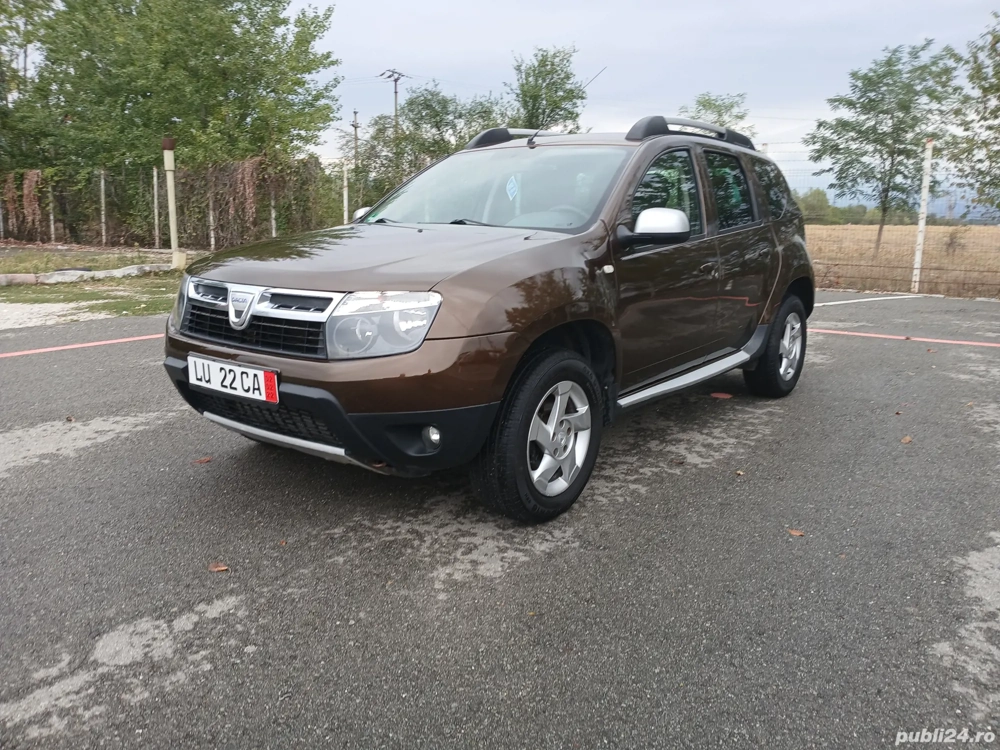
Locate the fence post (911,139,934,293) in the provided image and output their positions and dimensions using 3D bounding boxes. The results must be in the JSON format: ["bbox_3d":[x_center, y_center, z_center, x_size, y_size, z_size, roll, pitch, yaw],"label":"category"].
[{"bbox_3d":[6.742,-2.509,11.983,0.120,2.396,0.120,9,14,34],"label":"fence post"}]

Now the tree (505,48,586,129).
[{"bbox_3d":[1.505,-7.722,25.968,3.300,6.932,3.200,0,12,0],"label":"tree"}]

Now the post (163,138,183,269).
[{"bbox_3d":[-6.729,-3.526,15.495,0.250,2.595,0.250,0,12,0],"label":"post"}]

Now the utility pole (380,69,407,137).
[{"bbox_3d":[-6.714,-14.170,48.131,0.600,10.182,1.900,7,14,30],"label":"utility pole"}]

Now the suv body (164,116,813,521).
[{"bbox_3d":[0.401,-0.565,4.230,1.910,1.665,4.315,10,15,37],"label":"suv body"}]

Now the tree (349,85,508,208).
[{"bbox_3d":[-2.797,-8.007,28.980,6.391,6.196,5.200,0,12,0],"label":"tree"}]

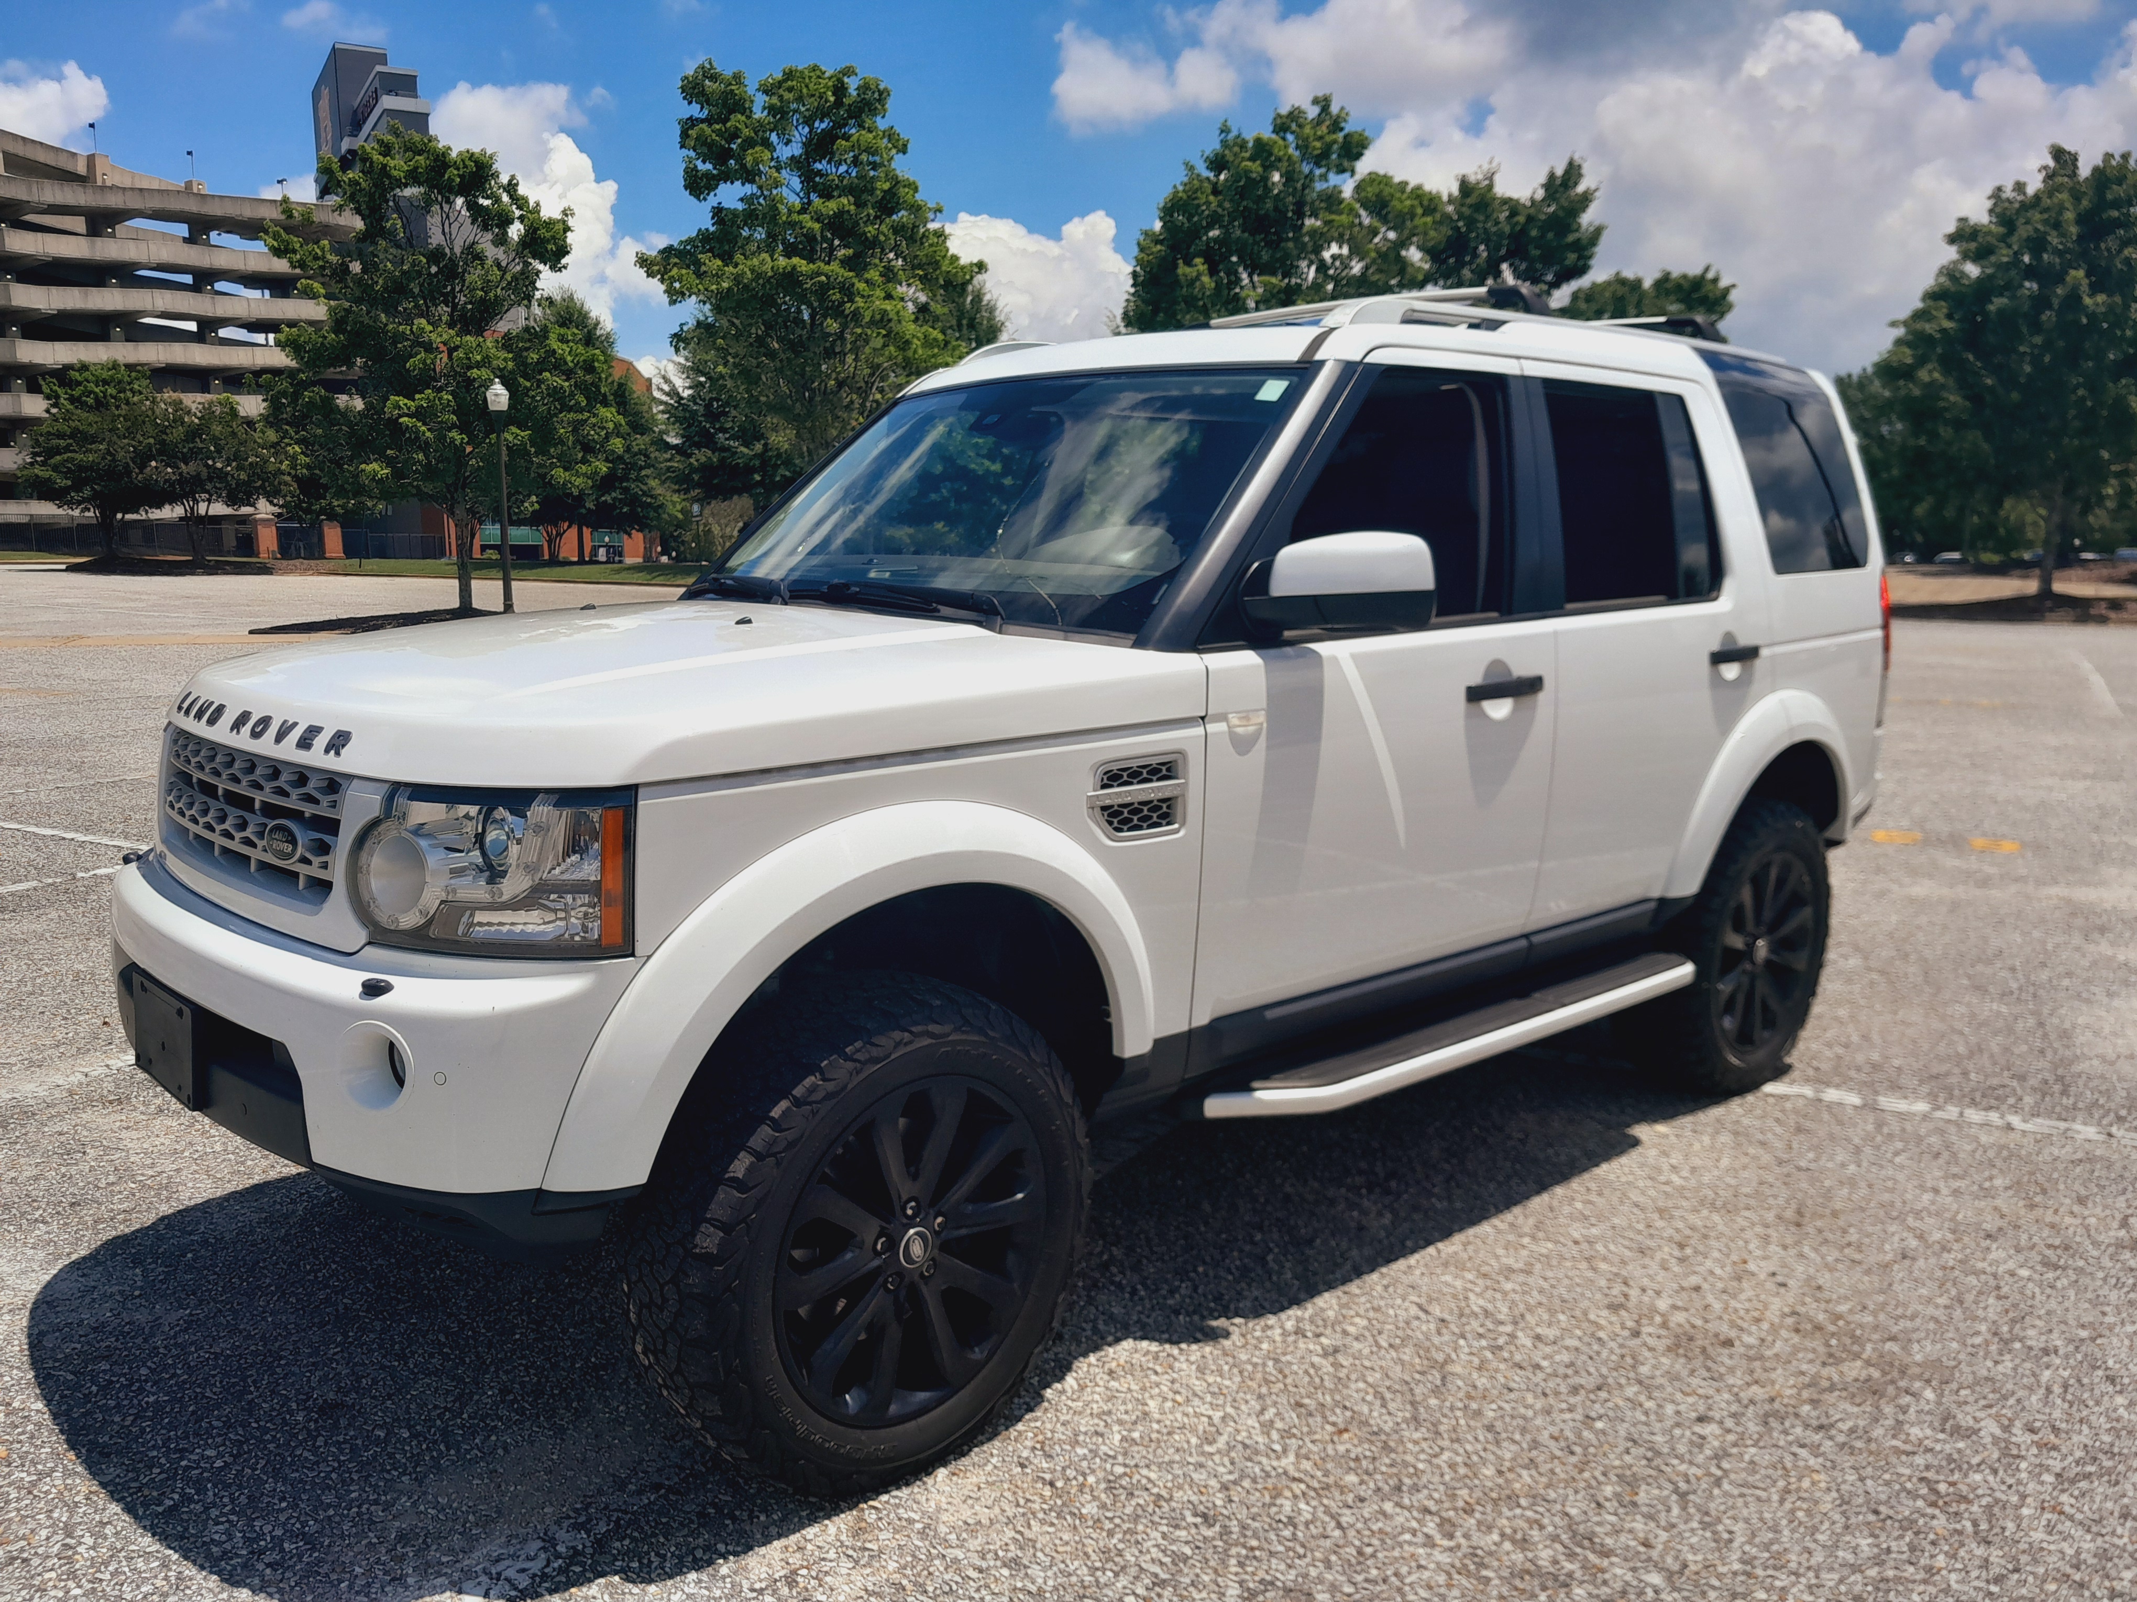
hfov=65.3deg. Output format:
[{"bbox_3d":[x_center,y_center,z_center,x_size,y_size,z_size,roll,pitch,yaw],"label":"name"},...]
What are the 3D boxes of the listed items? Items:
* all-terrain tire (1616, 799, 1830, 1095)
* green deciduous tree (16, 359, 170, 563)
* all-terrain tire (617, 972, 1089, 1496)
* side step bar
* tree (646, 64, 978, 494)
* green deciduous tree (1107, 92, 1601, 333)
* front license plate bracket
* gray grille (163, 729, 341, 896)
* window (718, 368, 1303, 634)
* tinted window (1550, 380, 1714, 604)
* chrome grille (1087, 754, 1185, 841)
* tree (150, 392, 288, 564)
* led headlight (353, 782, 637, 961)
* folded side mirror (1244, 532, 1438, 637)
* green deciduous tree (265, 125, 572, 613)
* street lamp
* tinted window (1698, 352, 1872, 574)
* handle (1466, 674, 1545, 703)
[{"bbox_3d":[1.822,0.399,4.645,0.790,0.790,0.275,-8,13,-41],"label":"all-terrain tire"},{"bbox_3d":[-32.840,-11.470,56.000,5.000,6.550,4.800,-5,11,-30],"label":"green deciduous tree"},{"bbox_3d":[-0.322,0.698,2.730,0.790,0.790,0.275,-9,13,-44],"label":"all-terrain tire"},{"bbox_3d":[0.909,0.480,3.613,1.680,0.075,0.210,-8,12,-41],"label":"side step bar"},{"bbox_3d":[-4.575,-8.005,29.241,6.280,9.410,6.280,0,9,0],"label":"tree"},{"bbox_3d":[5.473,-8.841,33.208,9.910,9.810,9.910,0,9,0],"label":"green deciduous tree"},{"bbox_3d":[-1.462,0.391,2.732,0.030,0.172,0.335,-8,13,-41],"label":"front license plate bracket"},{"bbox_3d":[-1.393,0.014,2.731,0.120,0.213,0.960,-8,13,-41],"label":"gray grille"},{"bbox_3d":[-0.224,-0.705,3.671,1.500,0.160,0.800,10,55,47],"label":"window"},{"bbox_3d":[1.353,-0.726,3.997,0.720,0.510,0.040,-8,3,-41],"label":"tinted window"},{"bbox_3d":[0.113,-0.001,2.818,0.220,0.130,0.040,-8,12,-41],"label":"chrome grille"},{"bbox_3d":[-26.484,-10.078,52.000,4.300,5.450,4.100,-5,11,-27],"label":"tree"},{"bbox_3d":[-0.818,0.086,2.309,0.265,0.240,0.430,-8,13,-41],"label":"led headlight"},{"bbox_3d":[0.490,-0.394,2.982,0.260,0.185,0.180,6,11,32],"label":"folded side mirror"},{"bbox_3d":[-12.087,-7.766,30.308,5.710,8.570,5.710,0,9,0],"label":"green deciduous tree"},{"bbox_3d":[-9.482,-5.134,27.972,0.390,3.950,0.390,-3,10,-19],"label":"street lamp"},{"bbox_3d":[1.971,-0.919,4.568,0.720,0.580,0.130,-8,1,-41],"label":"tinted window"},{"bbox_3d":[0.921,-0.236,3.499,0.265,0.042,0.052,-8,12,-41],"label":"handle"}]

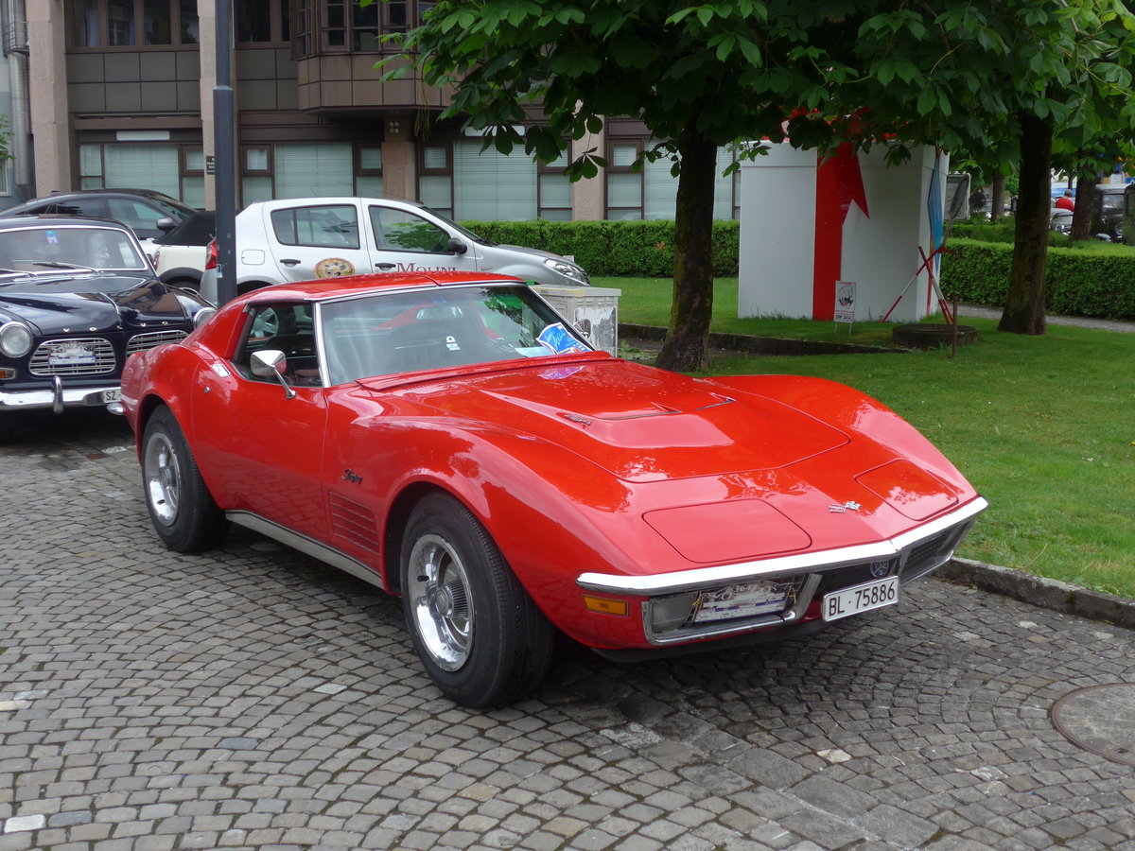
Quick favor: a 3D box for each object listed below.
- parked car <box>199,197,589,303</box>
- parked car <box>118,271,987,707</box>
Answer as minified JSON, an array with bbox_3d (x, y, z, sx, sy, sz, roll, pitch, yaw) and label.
[{"bbox_3d":[-1.865,-1.649,15.100,4.020,1.534,1.746,0,8,-5],"label":"parked car"},{"bbox_3d":[-0.409,0.017,5.843,1.760,1.214,4.635,-8,12,-34],"label":"parked car"}]

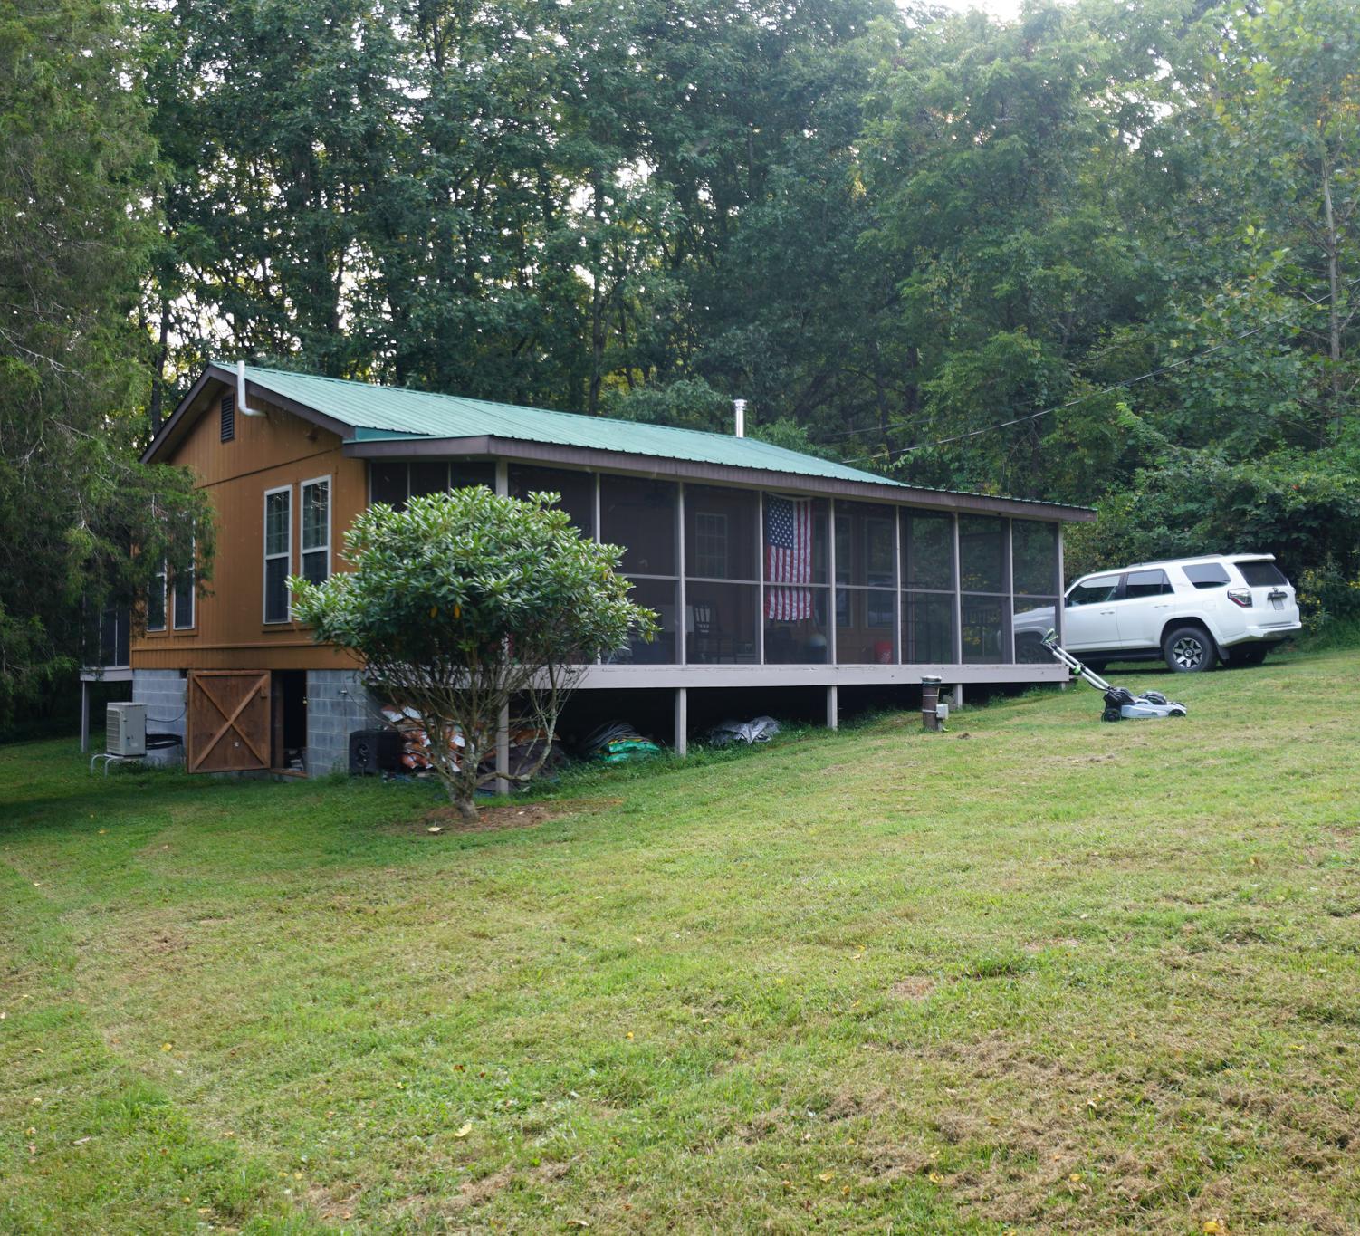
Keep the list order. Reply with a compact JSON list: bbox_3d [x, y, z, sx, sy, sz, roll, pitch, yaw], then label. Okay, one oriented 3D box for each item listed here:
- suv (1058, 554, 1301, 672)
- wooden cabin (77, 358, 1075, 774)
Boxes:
[{"bbox_3d":[7.600,0.030,21.500,1.920,1.810,4.830,-2,-1,-42],"label":"suv"},{"bbox_3d":[-2.242,-0.753,21.358,10.450,5.940,14.620,2,-3,-39],"label":"wooden cabin"}]

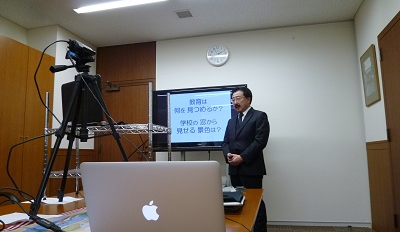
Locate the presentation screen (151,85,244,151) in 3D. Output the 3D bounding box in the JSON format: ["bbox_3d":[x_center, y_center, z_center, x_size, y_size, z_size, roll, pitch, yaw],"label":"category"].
[{"bbox_3d":[-0.009,0.046,3.989,1.352,0.874,0.100,-3,-9,13],"label":"presentation screen"}]

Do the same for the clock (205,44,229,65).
[{"bbox_3d":[0.276,-0.935,4.456,0.350,0.350,0.045,-3,-9,13],"label":"clock"}]

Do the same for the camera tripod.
[{"bbox_3d":[-0.648,0.103,1.590,0.500,0.760,0.500,-8,-11,40],"label":"camera tripod"}]

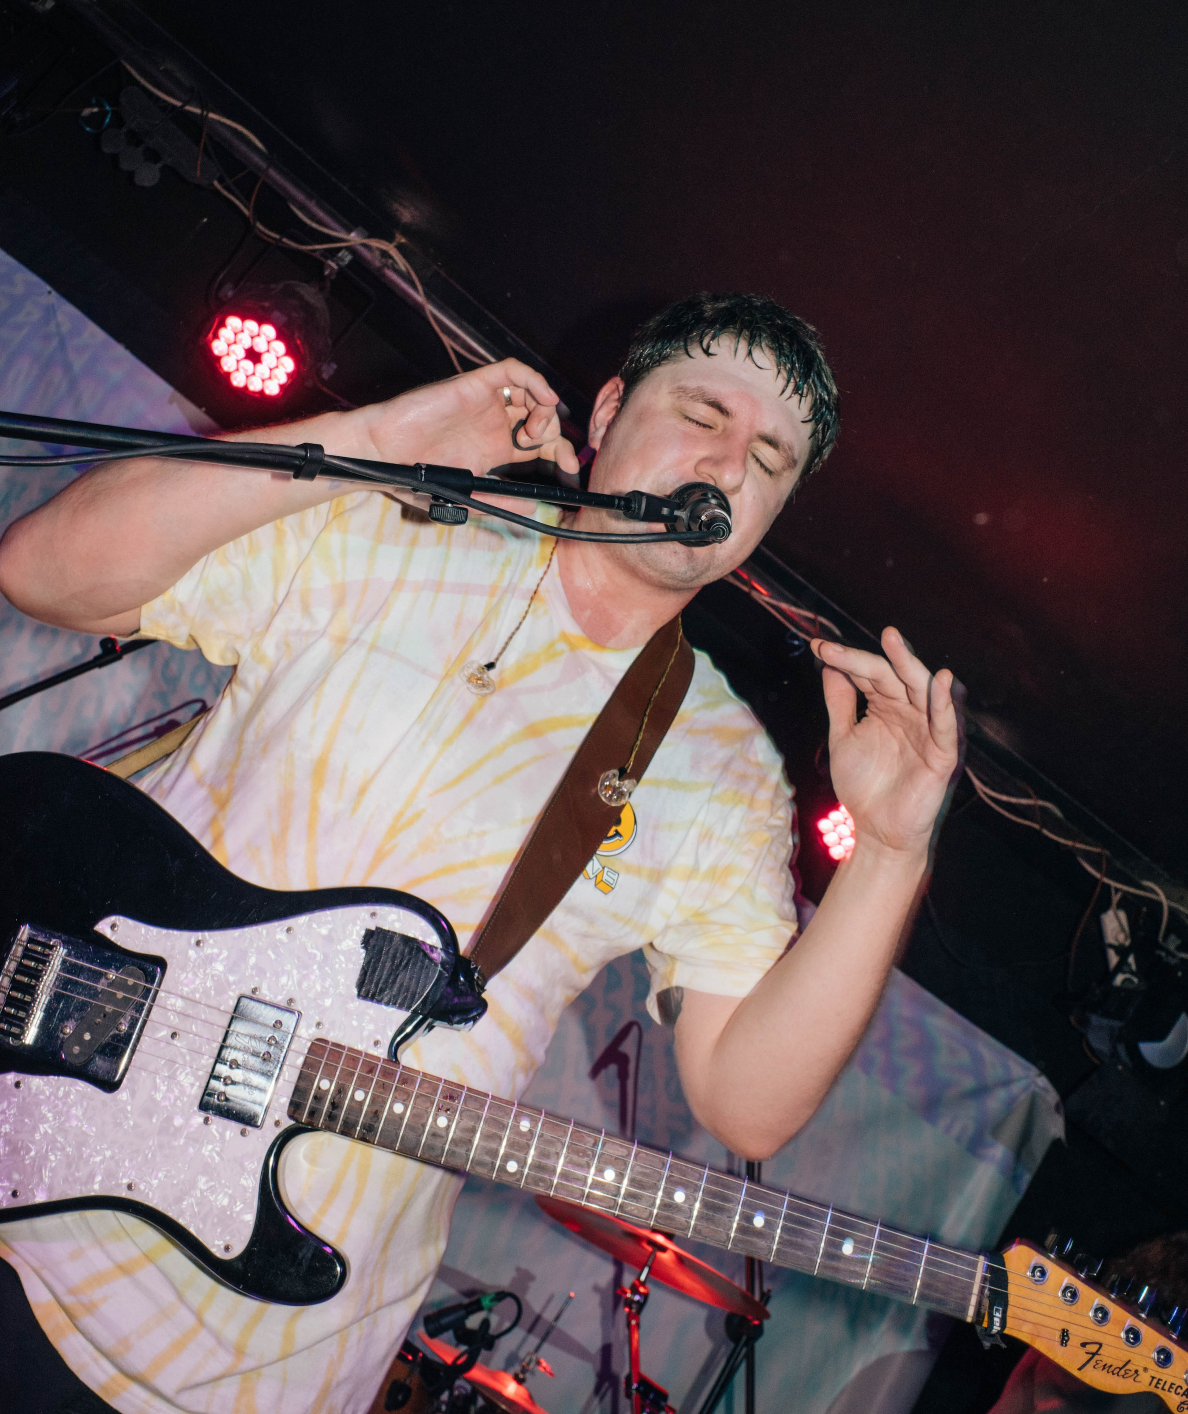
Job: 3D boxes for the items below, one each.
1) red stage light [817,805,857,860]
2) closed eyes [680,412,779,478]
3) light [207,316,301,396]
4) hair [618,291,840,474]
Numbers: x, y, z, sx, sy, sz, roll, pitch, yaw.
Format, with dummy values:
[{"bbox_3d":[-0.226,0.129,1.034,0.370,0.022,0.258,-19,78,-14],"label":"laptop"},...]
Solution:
[{"bbox_3d":[0.515,0.213,2.643,0.185,0.125,0.185,38,-53,-5],"label":"red stage light"},{"bbox_3d":[0.104,-0.206,1.088,0.093,0.025,0.027,27,1,-17],"label":"closed eyes"},{"bbox_3d":[-0.580,-0.647,2.460,0.185,0.125,0.185,43,-50,-19],"label":"light"},{"bbox_3d":[0.113,-0.261,1.160,0.180,0.155,0.190,27,1,-17],"label":"hair"}]

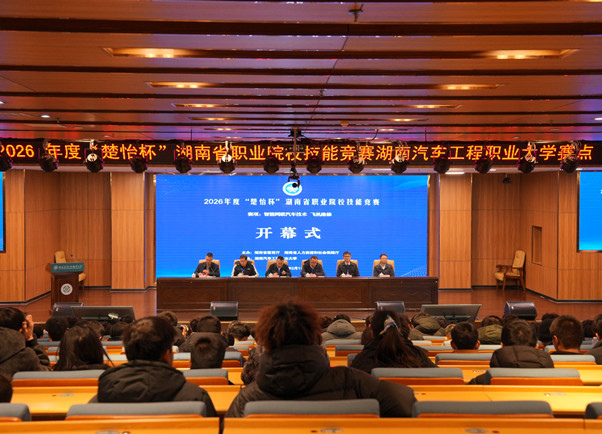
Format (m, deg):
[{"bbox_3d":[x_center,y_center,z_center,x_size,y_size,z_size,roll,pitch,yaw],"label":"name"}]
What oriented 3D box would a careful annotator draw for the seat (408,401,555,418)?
[{"bbox_3d":[0.630,1.090,2.880,0.510,0.920,0.550,0,1,0],"label":"seat"}]

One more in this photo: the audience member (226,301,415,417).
[{"bbox_3d":[0.070,0.933,3.021,0.630,1.250,0.780,0,2,-1],"label":"audience member"}]

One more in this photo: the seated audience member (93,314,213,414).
[{"bbox_3d":[-0.540,0.958,3.120,0.520,1.200,0.750,0,1,0],"label":"seated audience member"}]

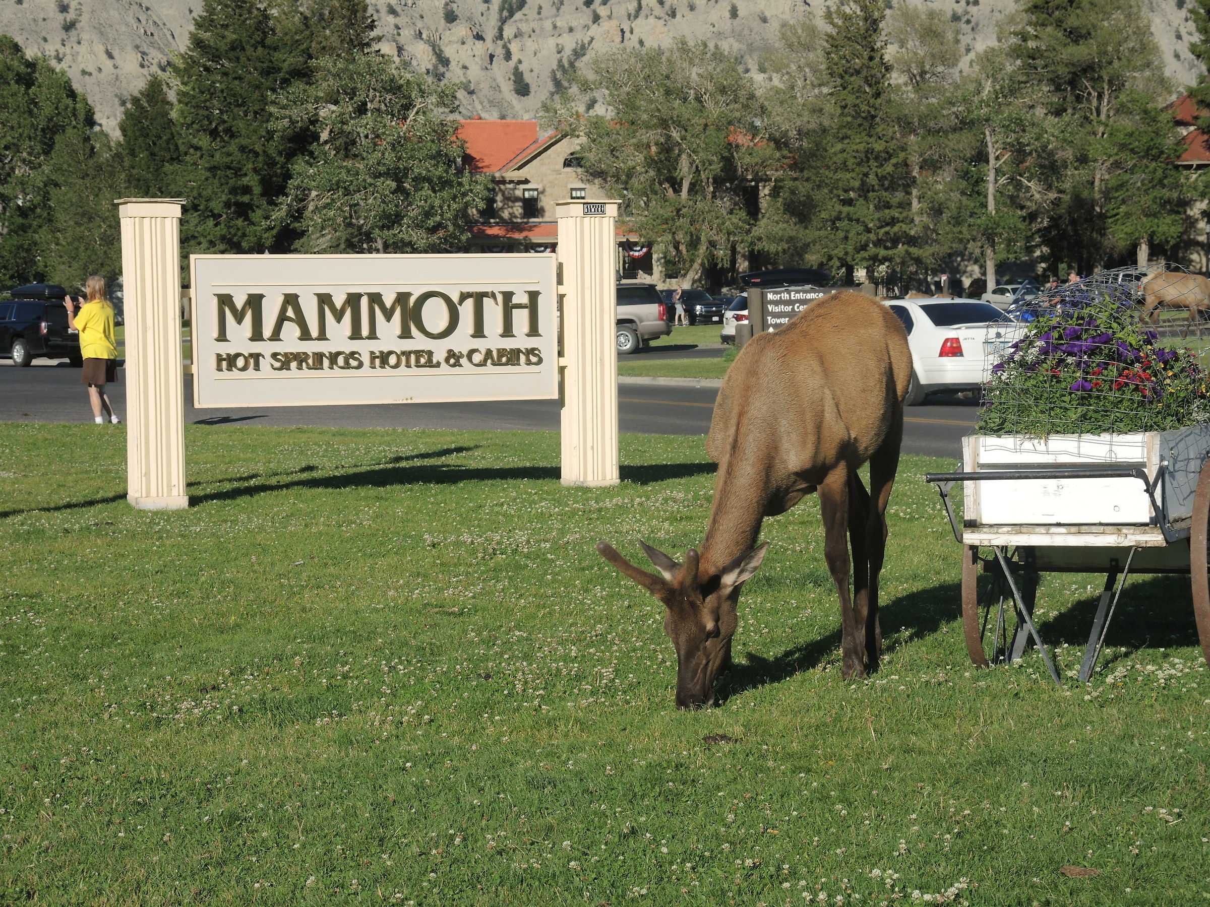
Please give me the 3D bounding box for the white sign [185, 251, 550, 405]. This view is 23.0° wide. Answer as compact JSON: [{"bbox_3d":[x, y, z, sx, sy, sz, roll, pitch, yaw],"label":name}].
[{"bbox_3d":[-1.612,-0.883,21.020,2.720,1.057,0.100,-2,3,-23],"label":"white sign"}]

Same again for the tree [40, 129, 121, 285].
[{"bbox_3d":[-26.415,-11.573,150.000,4.200,9.449,4.200,-1,3,0],"label":"tree"}]

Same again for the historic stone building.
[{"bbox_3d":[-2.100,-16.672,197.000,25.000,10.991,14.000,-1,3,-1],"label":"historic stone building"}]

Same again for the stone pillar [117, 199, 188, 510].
[{"bbox_3d":[-3.101,-0.685,20.379,0.410,2.100,0.310,-2,3,-23],"label":"stone pillar"}]

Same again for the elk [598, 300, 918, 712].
[{"bbox_3d":[0.599,0.113,10.600,0.650,1.370,1.800,0,3,22],"label":"elk"}]

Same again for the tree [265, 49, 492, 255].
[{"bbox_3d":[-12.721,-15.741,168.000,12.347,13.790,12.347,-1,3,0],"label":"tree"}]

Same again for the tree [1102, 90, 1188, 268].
[{"bbox_3d":[31.247,-15.268,172.000,4.980,11.547,4.980,-1,3,0],"label":"tree"}]

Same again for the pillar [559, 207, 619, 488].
[{"bbox_3d":[-0.117,-0.804,21.675,0.410,2.068,0.310,-2,3,-23],"label":"pillar"}]

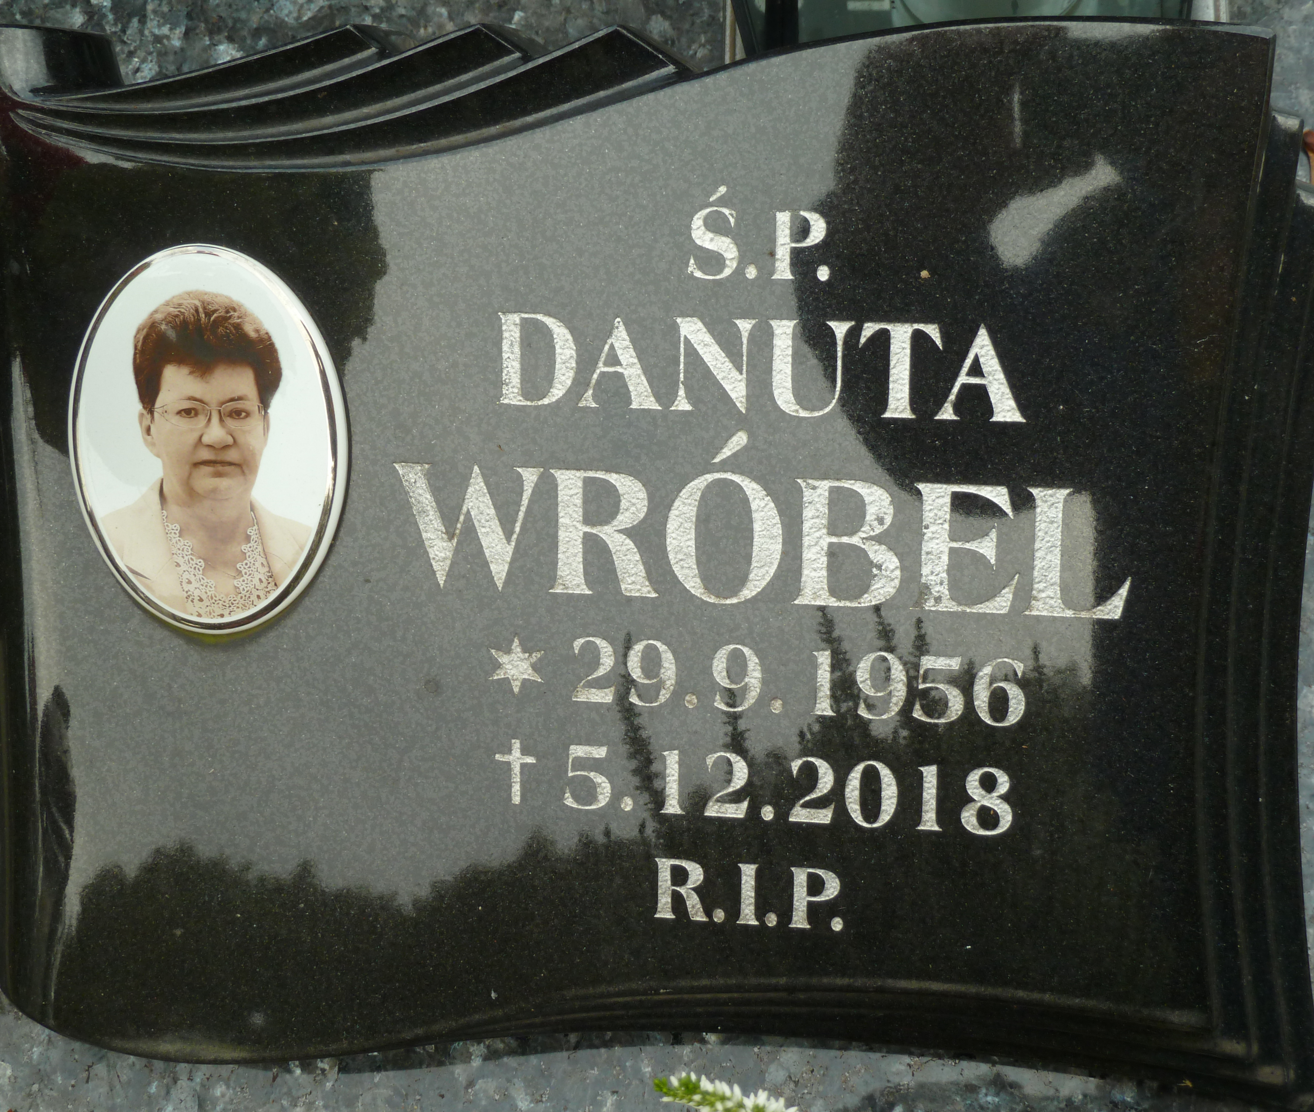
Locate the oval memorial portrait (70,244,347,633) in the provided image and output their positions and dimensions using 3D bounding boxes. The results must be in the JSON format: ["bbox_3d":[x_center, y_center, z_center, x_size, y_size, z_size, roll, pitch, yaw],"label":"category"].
[{"bbox_3d":[-0.138,-0.034,0.675,0.090,0.011,0.120,3,102,10],"label":"oval memorial portrait"}]

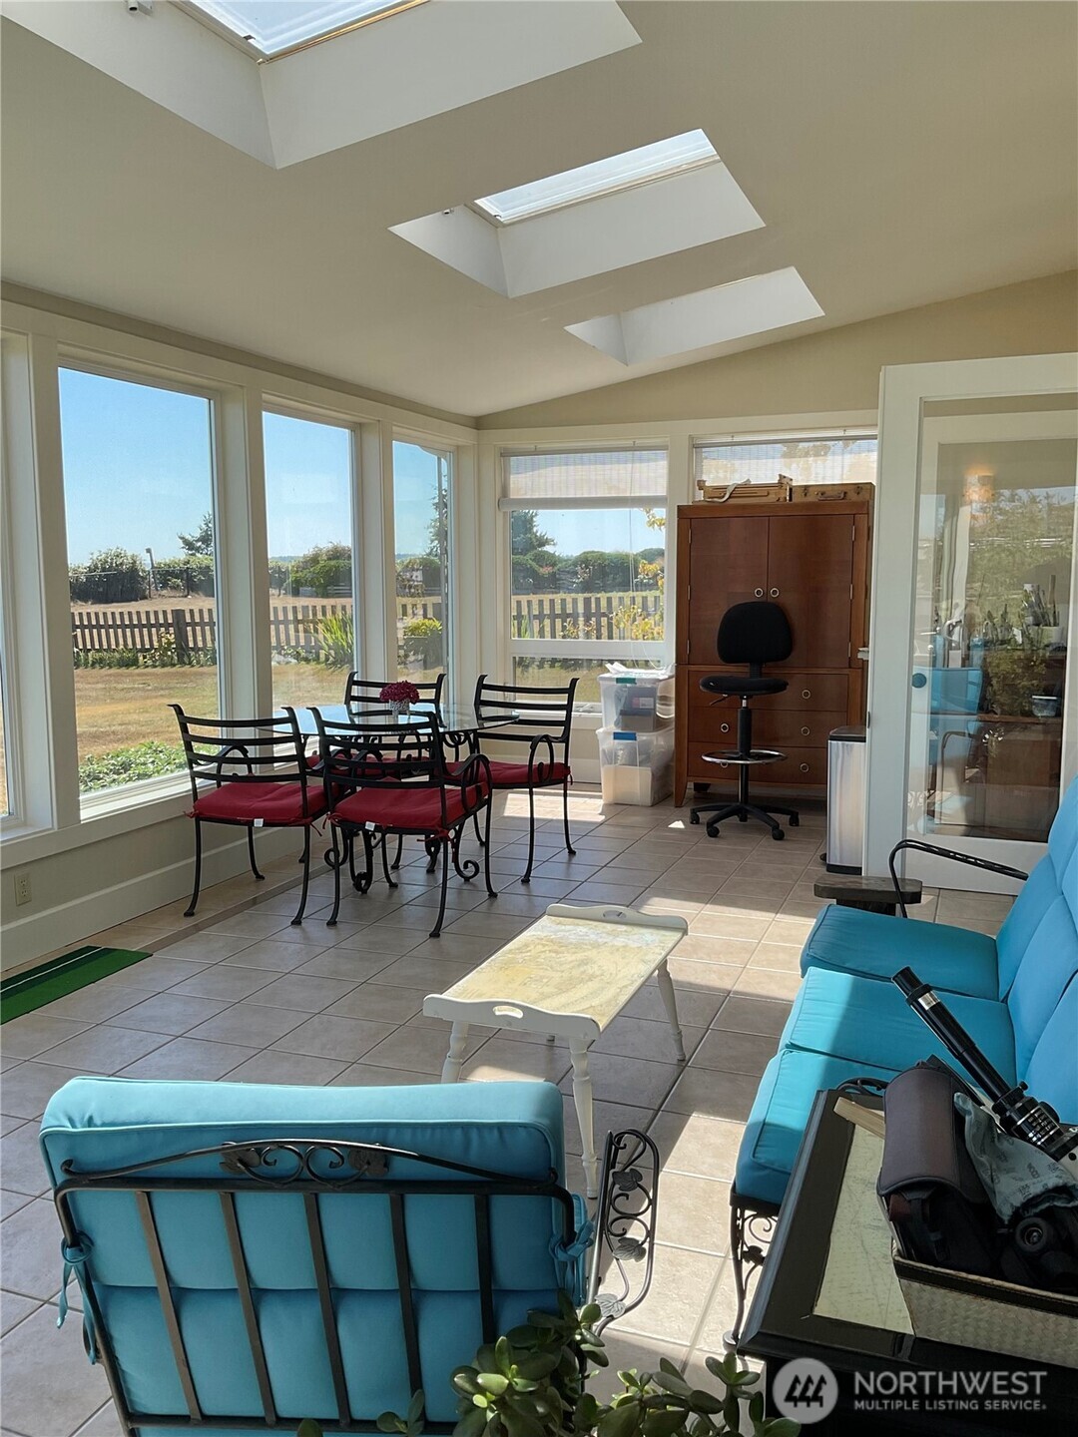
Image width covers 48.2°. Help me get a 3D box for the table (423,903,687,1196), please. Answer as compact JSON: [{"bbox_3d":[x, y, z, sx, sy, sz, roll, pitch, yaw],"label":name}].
[{"bbox_3d":[0.076,0.816,3.157,0.440,0.440,0.867,2,7,20],"label":"table"}]

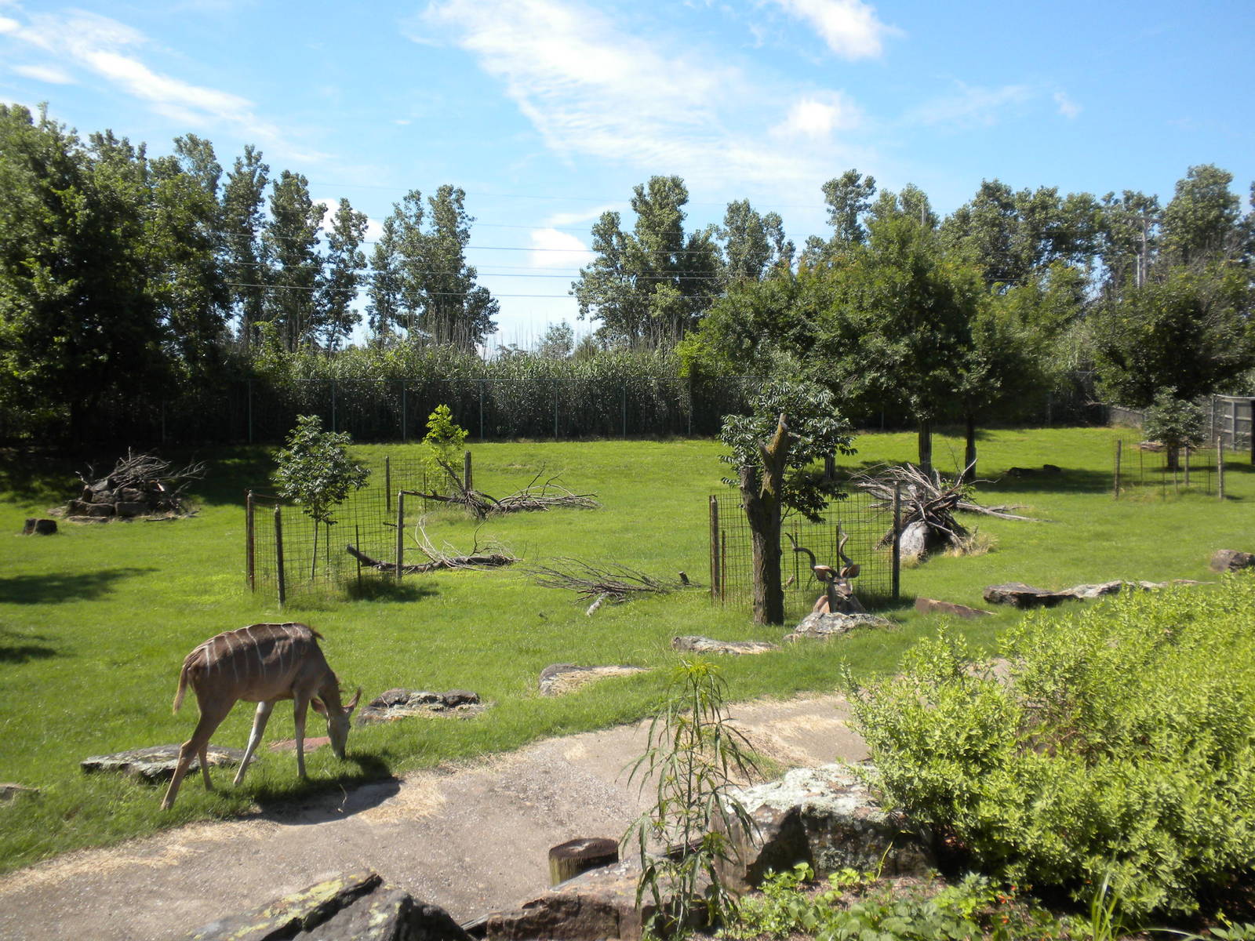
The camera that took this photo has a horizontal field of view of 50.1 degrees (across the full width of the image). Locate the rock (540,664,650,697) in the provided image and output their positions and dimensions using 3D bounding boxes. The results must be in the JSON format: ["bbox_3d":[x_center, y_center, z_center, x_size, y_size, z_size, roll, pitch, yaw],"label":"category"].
[{"bbox_3d":[-0.368,2.226,14.200,1.150,0.220,0.750,-1,5,-8],"label":"rock"}]

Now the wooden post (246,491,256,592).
[{"bbox_3d":[-5.159,0.982,18.303,0.120,1.390,0.120,0,4,0],"label":"wooden post"}]

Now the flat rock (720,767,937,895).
[{"bbox_3d":[1.292,2.303,8.770,1.320,0.460,0.900,1,5,9],"label":"flat rock"}]

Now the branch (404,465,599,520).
[{"bbox_3d":[-2.651,0.393,28.229,4.000,1.050,2.000,0,5,-5],"label":"branch"}]

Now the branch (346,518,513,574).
[{"bbox_3d":[-3.325,1.275,22.800,2.900,0.850,1.300,0,5,-5],"label":"branch"}]

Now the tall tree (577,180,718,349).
[{"bbox_3d":[1.052,-8.995,71.525,7.950,13.250,7.500,0,4,0],"label":"tall tree"}]

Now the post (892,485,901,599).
[{"bbox_3d":[3.832,1.012,19.100,0.100,1.680,0.100,0,5,0],"label":"post"}]

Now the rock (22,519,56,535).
[{"bbox_3d":[-11.533,1.125,26.300,0.620,0.290,0.580,0,5,0],"label":"rock"}]

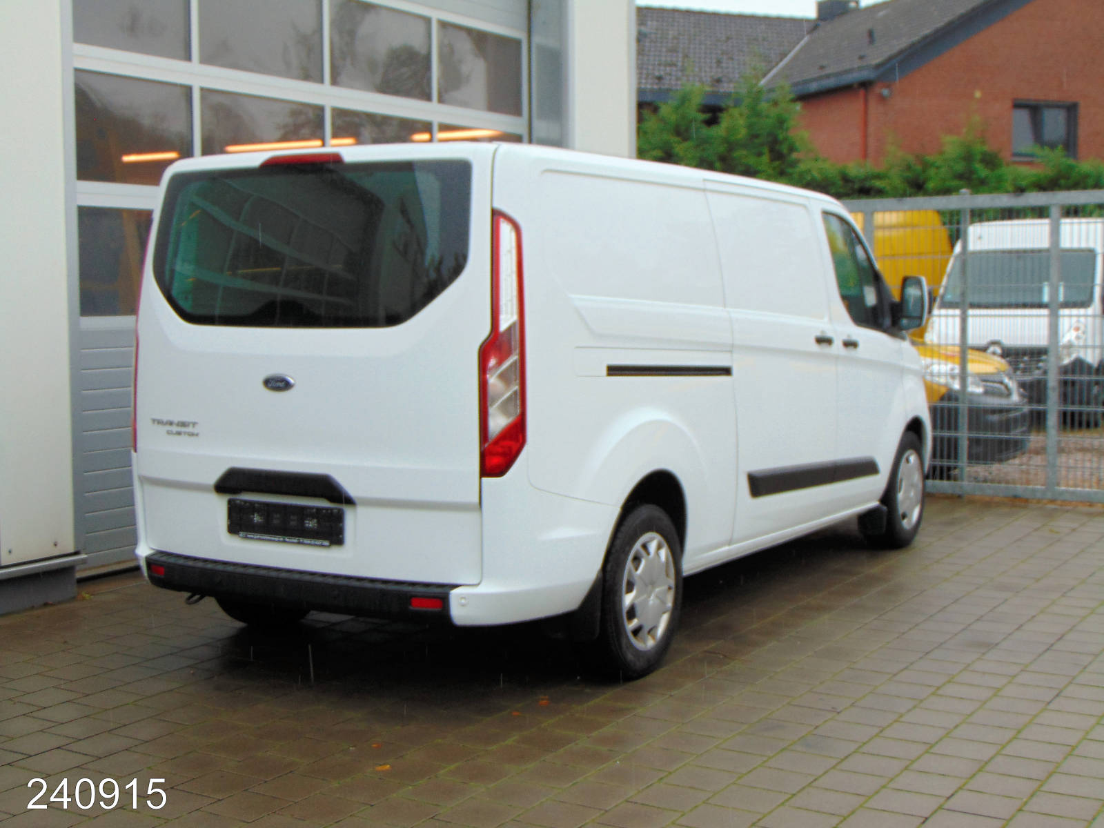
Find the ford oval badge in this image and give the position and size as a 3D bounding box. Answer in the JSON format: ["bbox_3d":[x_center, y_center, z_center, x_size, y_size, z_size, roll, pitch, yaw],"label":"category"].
[{"bbox_3d":[-0.951,-0.107,5.551,0.145,0.060,0.018,3,6,29],"label":"ford oval badge"}]

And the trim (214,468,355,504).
[{"bbox_3d":[-0.952,0.254,5.678,0.630,0.105,0.055,2,5,30],"label":"trim"}]

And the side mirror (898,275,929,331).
[{"bbox_3d":[1.906,-0.591,8.457,0.175,0.285,0.150,2,5,30],"label":"side mirror"}]

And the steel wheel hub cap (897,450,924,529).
[{"bbox_3d":[2.016,0.428,8.994,0.055,0.445,0.445,3,6,30],"label":"steel wheel hub cap"}]

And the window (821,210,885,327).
[{"bbox_3d":[1.585,-0.729,8.265,0.050,0.600,0.680,-15,-6,29],"label":"window"}]

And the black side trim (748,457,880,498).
[{"bbox_3d":[1.252,0.286,7.498,0.040,0.115,1.730,3,3,29],"label":"black side trim"}]

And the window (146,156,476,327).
[{"bbox_3d":[-0.910,-0.601,5.584,1.390,0.580,0.090,3,-7,29],"label":"window"}]

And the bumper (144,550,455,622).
[{"bbox_3d":[-0.933,0.604,5.643,1.380,0.152,0.180,3,6,29],"label":"bumper"}]

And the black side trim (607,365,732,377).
[{"bbox_3d":[0.476,-0.167,6.191,0.035,0.042,1.100,2,2,30],"label":"black side trim"}]

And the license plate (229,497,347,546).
[{"bbox_3d":[-0.951,0.384,5.692,0.527,0.125,0.020,2,5,30],"label":"license plate"}]

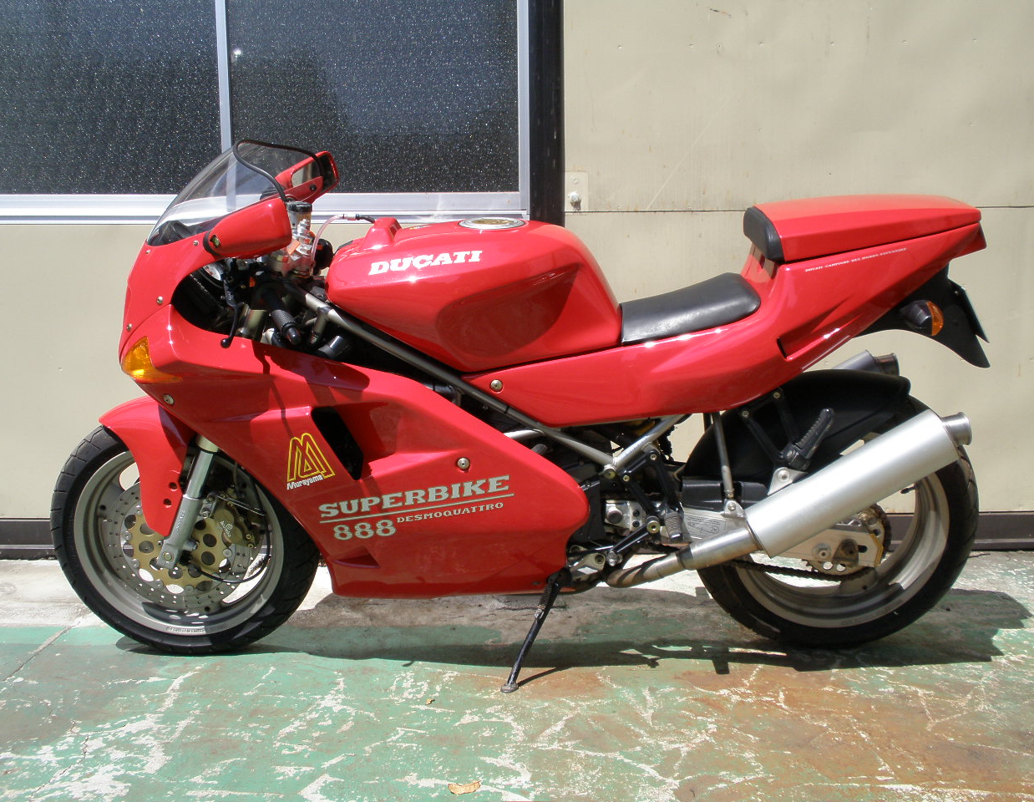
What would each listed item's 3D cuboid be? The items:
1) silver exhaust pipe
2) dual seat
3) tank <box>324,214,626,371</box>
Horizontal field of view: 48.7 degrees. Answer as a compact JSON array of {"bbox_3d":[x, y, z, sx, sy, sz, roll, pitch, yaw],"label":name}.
[{"bbox_3d":[0.556,0.241,2.346,0.803,0.133,0.130,-30,13,16],"label":"silver exhaust pipe"},{"bbox_3d":[0.558,-0.277,2.346,0.700,0.265,0.290,0,19,0],"label":"dual seat"},{"bbox_3d":[-0.087,-0.233,2.360,0.600,0.290,0.360,0,19,0],"label":"tank"}]

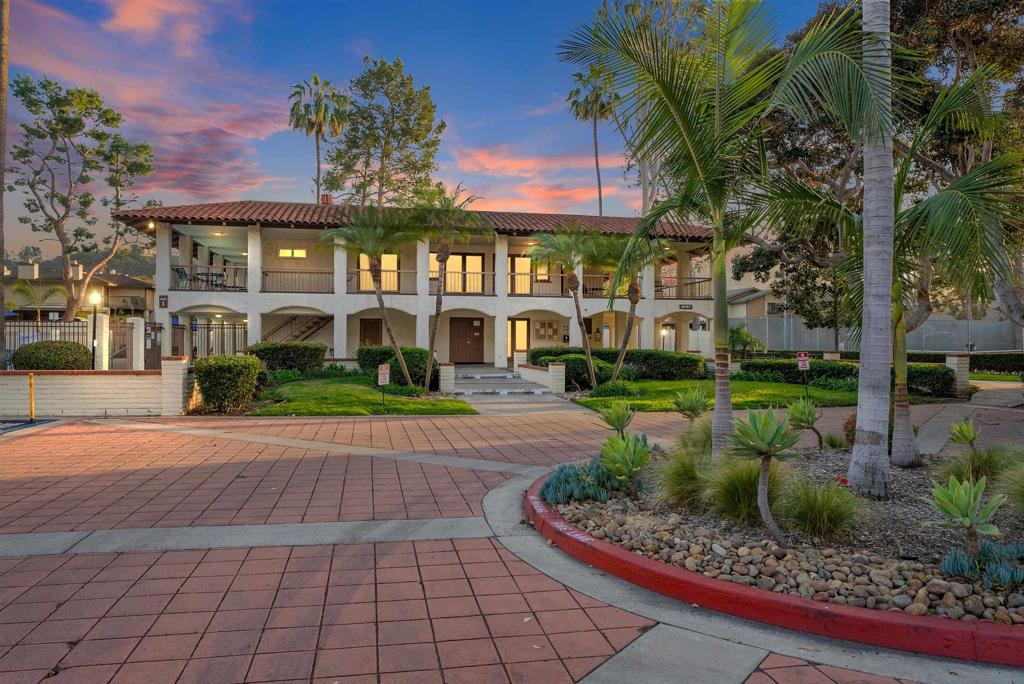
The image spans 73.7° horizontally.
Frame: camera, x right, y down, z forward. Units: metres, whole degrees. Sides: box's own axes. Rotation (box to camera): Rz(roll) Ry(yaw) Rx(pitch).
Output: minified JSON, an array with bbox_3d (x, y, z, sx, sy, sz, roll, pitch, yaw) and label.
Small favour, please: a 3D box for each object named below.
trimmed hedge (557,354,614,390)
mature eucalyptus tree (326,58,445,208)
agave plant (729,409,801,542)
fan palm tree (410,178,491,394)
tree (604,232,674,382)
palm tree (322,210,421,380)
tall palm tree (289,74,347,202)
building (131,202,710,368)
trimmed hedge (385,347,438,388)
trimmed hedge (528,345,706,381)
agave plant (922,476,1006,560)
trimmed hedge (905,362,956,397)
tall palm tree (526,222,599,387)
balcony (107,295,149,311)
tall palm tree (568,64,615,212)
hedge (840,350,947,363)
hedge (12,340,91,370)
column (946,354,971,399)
[{"bbox_3d":[2.278,0.960,21.195,1.800,1.100,1.500,0,0,-11],"label":"trimmed hedge"},{"bbox_3d":[-8.907,-9.266,47.552,8.000,21.000,7.500,0,0,-11],"label":"mature eucalyptus tree"},{"bbox_3d":[1.782,0.942,4.820,0.510,0.950,0.510,0,0,-12],"label":"agave plant"},{"bbox_3d":[-1.891,-1.722,21.000,2.460,6.365,2.500,0,0,0],"label":"fan palm tree"},{"bbox_3d":[4.147,-1.045,22.300,2.253,4.930,2.400,0,0,0],"label":"tree"},{"bbox_3d":[-4.413,-1.435,21.300,3.119,5.582,2.900,0,0,0],"label":"palm tree"},{"bbox_3d":[-13.316,-8.600,47.000,4.100,19.700,4.100,0,0,-12],"label":"tall palm tree"},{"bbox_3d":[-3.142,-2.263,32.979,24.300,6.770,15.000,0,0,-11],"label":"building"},{"bbox_3d":[-3.192,0.846,21.800,1.650,1.300,1.800,0,0,-12],"label":"trimmed hedge"},{"bbox_3d":[3.784,0.742,24.600,6.245,1.144,1.300,0,0,-12],"label":"trimmed hedge"},{"bbox_3d":[2.975,1.160,4.500,0.540,0.547,0.530,0,0,0],"label":"agave plant"},{"bbox_3d":[13.450,1.300,22.700,0.950,0.970,2.200,0,0,-12],"label":"trimmed hedge"},{"bbox_3d":[1.836,-1.224,22.600,2.700,5.500,2.600,0,0,-12],"label":"tall palm tree"},{"bbox_3d":[-32.556,-3.384,58.019,3.000,1.250,1.500,0,0,-17],"label":"balcony"},{"bbox_3d":[5.652,-8.627,46.049,3.600,19.800,3.600,0,0,-11],"label":"tall palm tree"},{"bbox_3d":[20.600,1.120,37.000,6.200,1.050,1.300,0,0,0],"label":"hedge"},{"bbox_3d":[-10.869,0.694,16.096,1.600,1.400,1.350,0,0,-11],"label":"hedge"},{"bbox_3d":[12.600,0.937,19.295,0.430,1.260,0.430,0,0,-11],"label":"column"}]

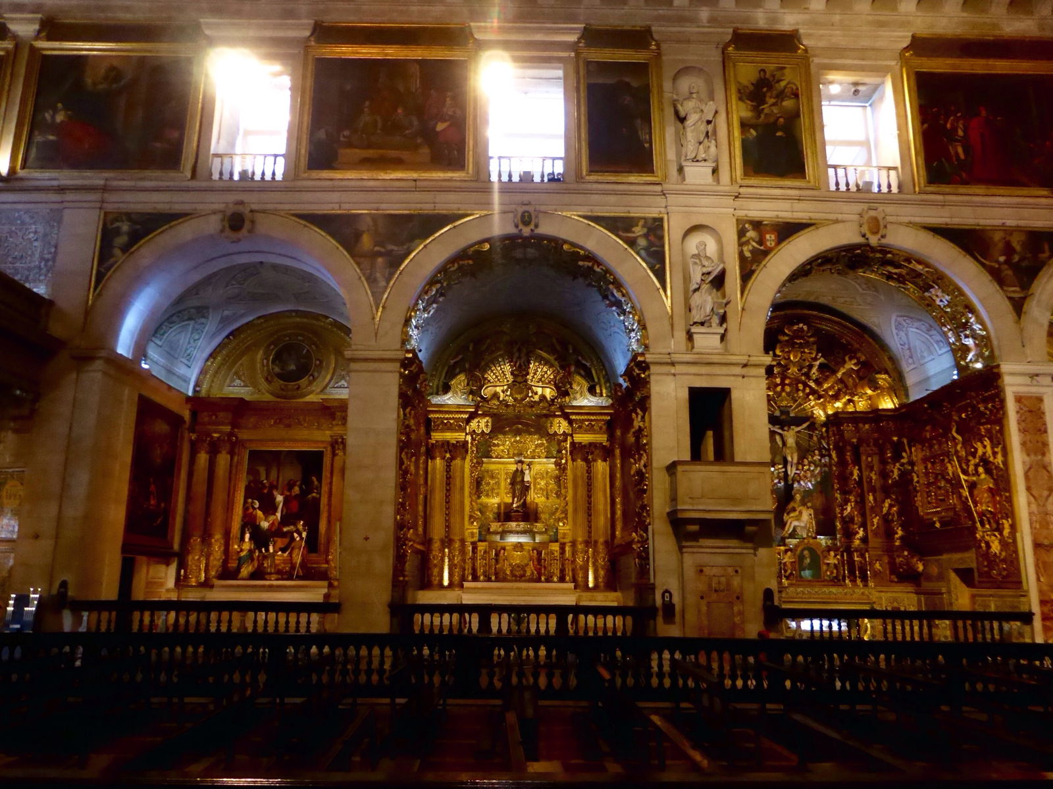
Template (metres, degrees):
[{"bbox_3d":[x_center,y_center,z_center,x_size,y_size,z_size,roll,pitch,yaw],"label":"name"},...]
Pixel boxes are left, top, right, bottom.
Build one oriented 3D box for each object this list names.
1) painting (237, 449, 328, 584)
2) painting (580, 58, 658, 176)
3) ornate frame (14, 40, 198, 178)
[{"bbox_3d":[-5.763,2.748,17.394,2.050,2.900,0.170,1,-12,-1],"label":"painting"},{"bbox_3d":[1.971,-5.891,15.473,1.765,2.851,0.150,0,-12,-1],"label":"painting"},{"bbox_3d":[-8.707,-6.000,15.294,3.687,3.170,0.180,0,-12,-1],"label":"ornate frame"}]

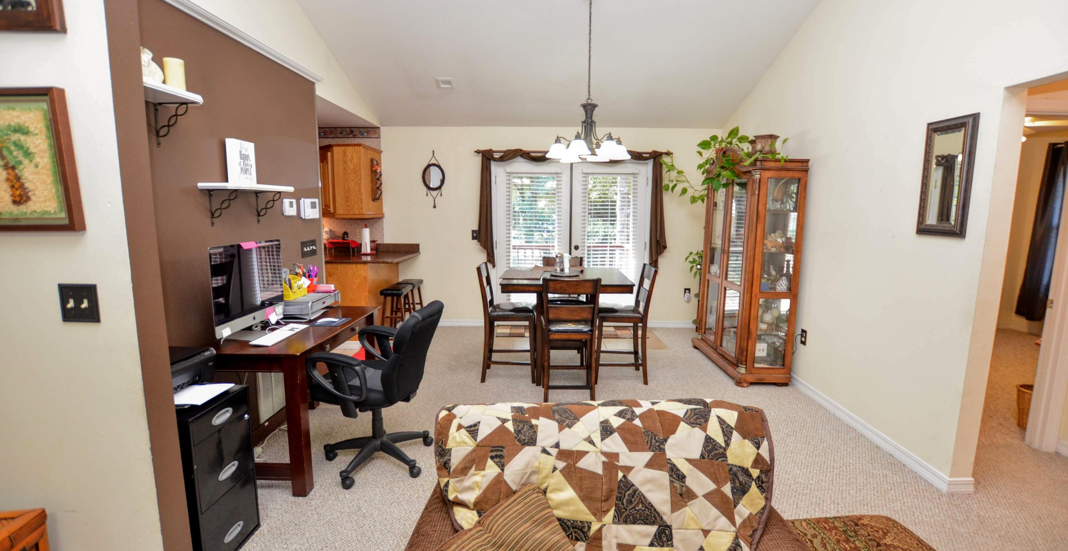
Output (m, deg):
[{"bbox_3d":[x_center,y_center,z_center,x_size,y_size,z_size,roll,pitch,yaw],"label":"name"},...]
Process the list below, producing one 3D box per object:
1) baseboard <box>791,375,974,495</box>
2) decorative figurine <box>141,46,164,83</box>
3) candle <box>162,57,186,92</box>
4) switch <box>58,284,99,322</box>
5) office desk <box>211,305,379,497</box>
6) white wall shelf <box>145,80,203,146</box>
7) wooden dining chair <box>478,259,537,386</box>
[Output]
[{"bbox_3d":[2.230,0.967,3.022,0.150,0.088,1.535,0,8,4],"label":"baseboard"},{"bbox_3d":[-1.595,-0.845,1.817,0.120,0.155,0.120,6,10,32],"label":"decorative figurine"},{"bbox_3d":[-1.584,-0.864,1.950,0.073,0.153,0.073,1,8,2],"label":"candle"},{"bbox_3d":[-1.454,0.089,1.415,0.127,0.126,0.015,1,8,2],"label":"switch"},{"bbox_3d":[-1.432,0.678,2.768,0.615,0.755,1.115,0,8,4],"label":"office desk"},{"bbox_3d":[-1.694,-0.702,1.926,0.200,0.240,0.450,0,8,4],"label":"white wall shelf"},{"bbox_3d":[-0.216,0.396,3.882,0.475,0.995,0.420,0,8,4],"label":"wooden dining chair"}]

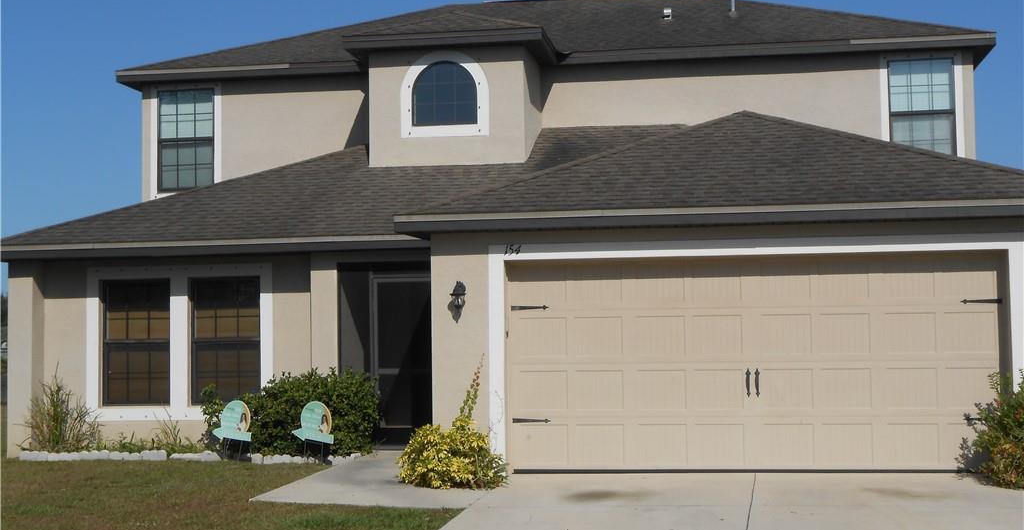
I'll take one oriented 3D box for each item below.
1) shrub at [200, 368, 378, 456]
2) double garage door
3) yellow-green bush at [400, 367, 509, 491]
[{"bbox_3d":[-2.574,1.735,16.855,2.000,1.020,1.050,-1,-3,9],"label":"shrub"},{"bbox_3d":[2.335,0.979,14.279,4.860,2.120,0.100,-1,-3,9],"label":"double garage door"},{"bbox_3d":[-0.576,1.519,13.857,1.000,1.110,0.980,-1,-3,9],"label":"yellow-green bush"}]

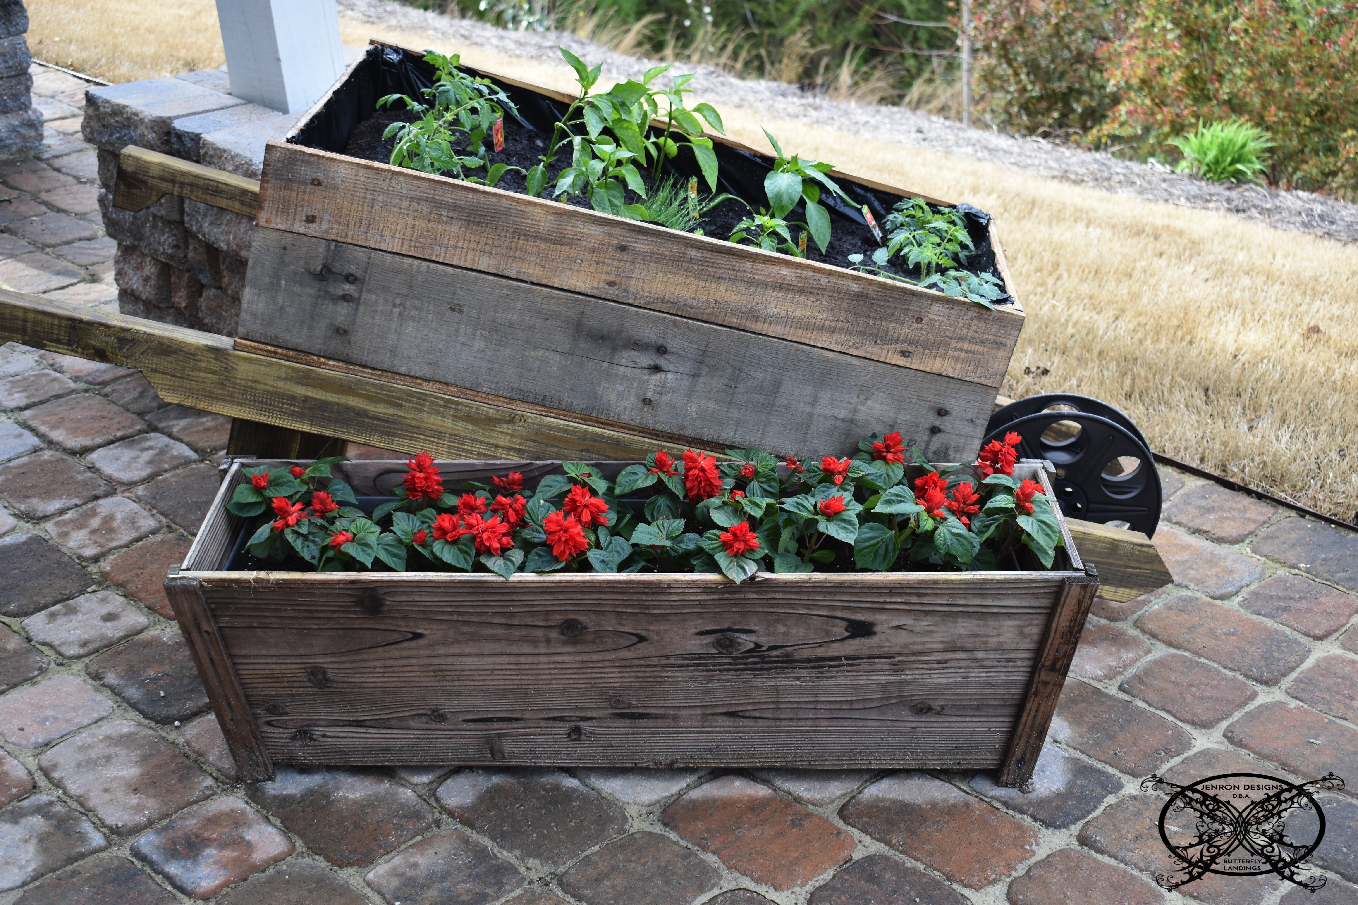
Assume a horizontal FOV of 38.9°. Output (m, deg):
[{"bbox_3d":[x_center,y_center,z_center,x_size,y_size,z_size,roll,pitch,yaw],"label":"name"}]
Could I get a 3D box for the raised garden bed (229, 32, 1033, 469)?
[{"bbox_3d":[-0.049,-0.254,2.618,0.945,0.278,0.555,13,24,-3],"label":"raised garden bed"}]

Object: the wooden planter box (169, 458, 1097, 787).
[{"bbox_3d":[-0.051,0.196,2.300,1.020,0.268,0.303,0,25,0],"label":"wooden planter box"}]

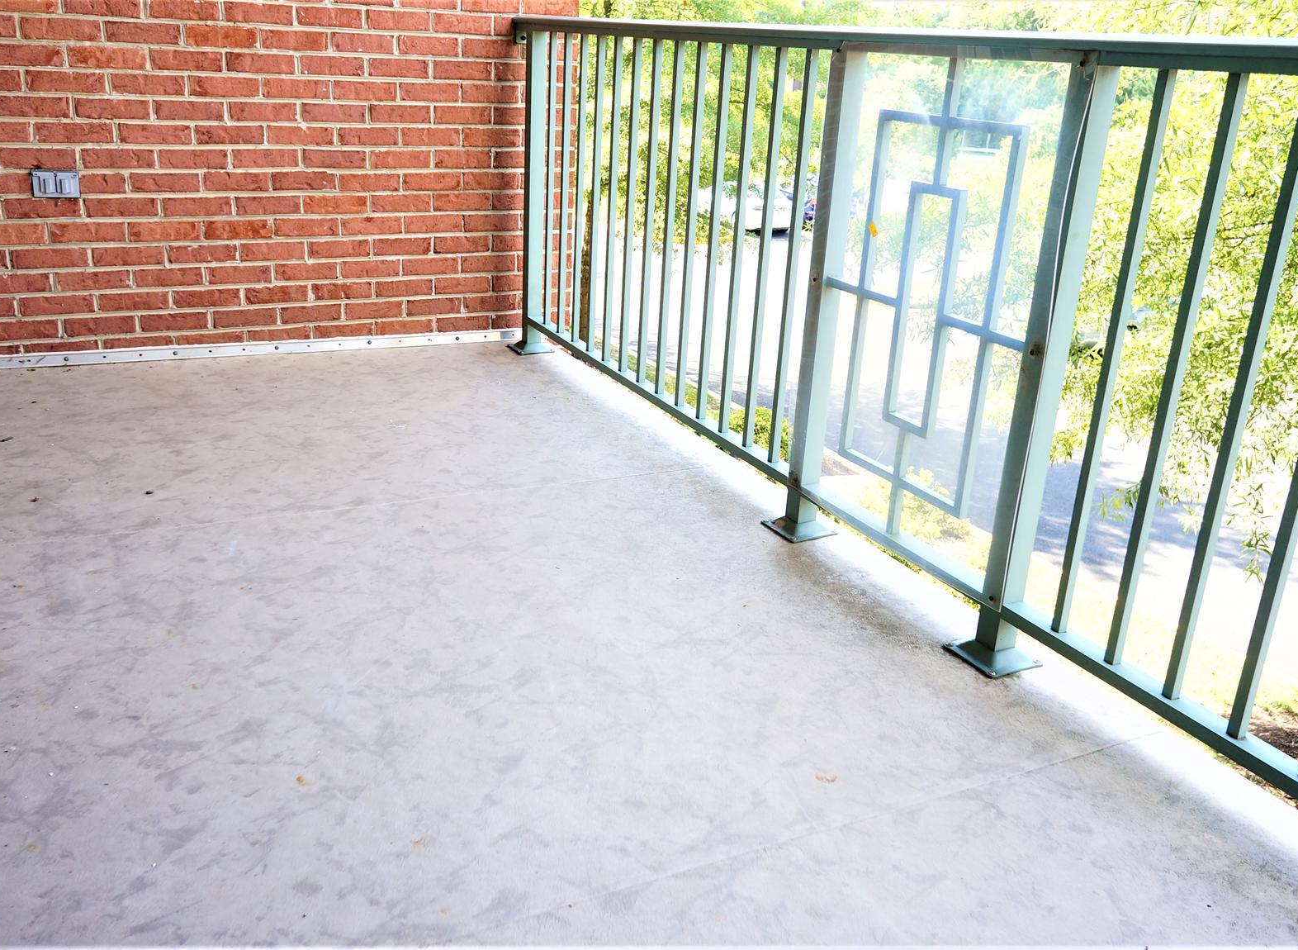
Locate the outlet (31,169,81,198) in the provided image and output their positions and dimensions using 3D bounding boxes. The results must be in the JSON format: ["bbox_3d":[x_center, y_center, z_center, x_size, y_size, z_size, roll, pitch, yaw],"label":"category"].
[{"bbox_3d":[-1.667,-0.819,3.032,0.116,0.073,0.025,-8,23,-27],"label":"outlet"}]

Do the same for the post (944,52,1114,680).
[{"bbox_3d":[0.646,-0.148,1.774,0.123,1.020,0.123,-8,23,-27],"label":"post"}]

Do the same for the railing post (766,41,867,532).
[{"bbox_3d":[0.367,-0.356,2.263,0.123,1.020,0.123,-8,23,-27],"label":"railing post"}]

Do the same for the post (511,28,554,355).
[{"bbox_3d":[-0.381,-0.911,3.568,0.123,1.020,0.123,-8,23,-27],"label":"post"}]

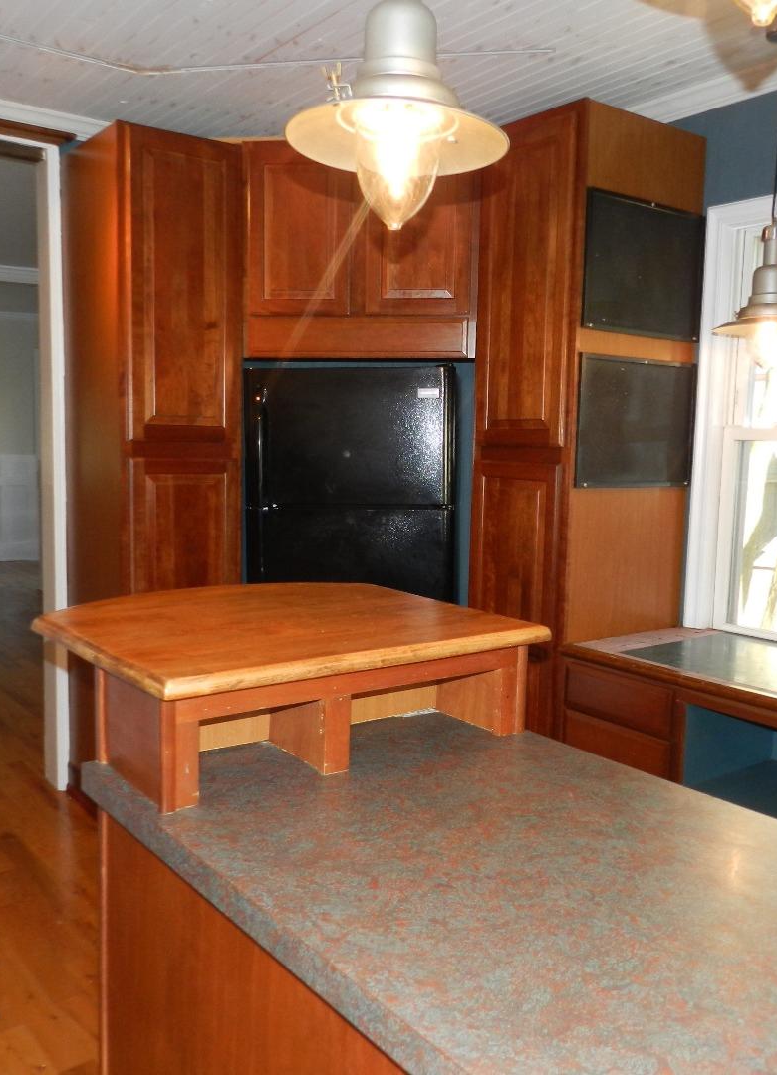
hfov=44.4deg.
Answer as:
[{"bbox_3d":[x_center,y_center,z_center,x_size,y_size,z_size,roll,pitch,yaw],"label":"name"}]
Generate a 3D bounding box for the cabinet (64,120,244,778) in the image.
[{"bbox_3d":[-0.893,-0.183,3.597,0.462,2.438,0.575,-3,7,-36],"label":"cabinet"}]

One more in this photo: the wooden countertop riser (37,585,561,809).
[{"bbox_3d":[-0.201,0.222,1.667,0.694,0.183,0.672,-3,7,-36],"label":"wooden countertop riser"}]

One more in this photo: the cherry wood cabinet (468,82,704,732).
[{"bbox_3d":[0.661,-0.119,3.299,0.599,2.438,0.460,-3,7,-36],"label":"cherry wood cabinet"}]

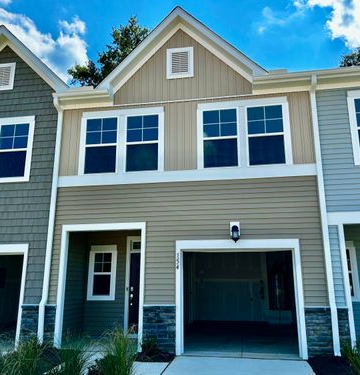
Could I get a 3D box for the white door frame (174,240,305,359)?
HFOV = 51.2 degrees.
[{"bbox_3d":[1.222,2.277,7.839,2.612,2.349,0.150,-2,-14,9],"label":"white door frame"}]

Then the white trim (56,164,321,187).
[{"bbox_3d":[0.027,-0.260,8.598,5.986,0.254,0.050,-2,-14,9],"label":"white trim"}]

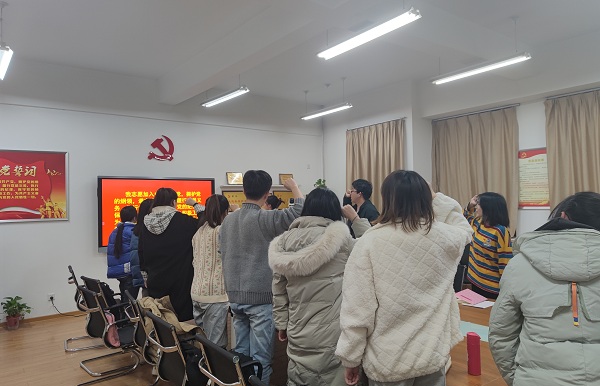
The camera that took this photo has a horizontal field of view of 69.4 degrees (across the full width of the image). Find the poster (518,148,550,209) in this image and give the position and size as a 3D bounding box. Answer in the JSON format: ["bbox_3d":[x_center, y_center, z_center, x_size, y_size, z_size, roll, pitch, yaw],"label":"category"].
[{"bbox_3d":[3.431,-0.196,6.301,0.020,0.877,0.560,0,-2,-37],"label":"poster"}]

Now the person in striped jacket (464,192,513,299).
[{"bbox_3d":[1.660,0.801,3.769,0.400,1.610,0.420,0,-1,-7],"label":"person in striped jacket"}]

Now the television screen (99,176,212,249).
[{"bbox_3d":[-2.098,0.295,6.518,1.740,1.050,0.090,0,-1,-35],"label":"television screen"}]

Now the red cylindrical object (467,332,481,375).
[{"bbox_3d":[0.792,0.730,1.971,0.060,0.187,0.060,-1,-1,0],"label":"red cylindrical object"}]

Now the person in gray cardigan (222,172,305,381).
[{"bbox_3d":[-0.236,0.734,2.790,0.530,1.750,0.400,0,-1,0],"label":"person in gray cardigan"}]

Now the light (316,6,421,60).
[{"bbox_3d":[0.604,-1.533,4.240,0.170,0.075,1.270,0,-2,-37],"label":"light"}]

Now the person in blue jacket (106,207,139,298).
[{"bbox_3d":[-2.052,0.900,5.088,0.430,1.510,0.360,-1,-1,5],"label":"person in blue jacket"}]

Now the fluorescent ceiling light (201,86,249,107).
[{"bbox_3d":[-1.055,-1.341,6.012,0.160,0.080,1.220,0,-1,-35],"label":"fluorescent ceiling light"}]

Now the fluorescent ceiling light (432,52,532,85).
[{"bbox_3d":[2.166,-1.537,5.380,0.170,0.075,1.270,0,-2,-37],"label":"fluorescent ceiling light"}]

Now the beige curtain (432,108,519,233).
[{"bbox_3d":[2.800,-0.119,7.005,0.140,2.300,1.456,0,-2,-37],"label":"beige curtain"}]

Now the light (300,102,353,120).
[{"bbox_3d":[0.409,-1.442,7.700,0.170,0.075,1.270,0,-2,-37],"label":"light"}]

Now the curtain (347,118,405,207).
[{"bbox_3d":[1.366,-0.074,7.881,0.130,2.300,1.360,0,-2,-37],"label":"curtain"}]

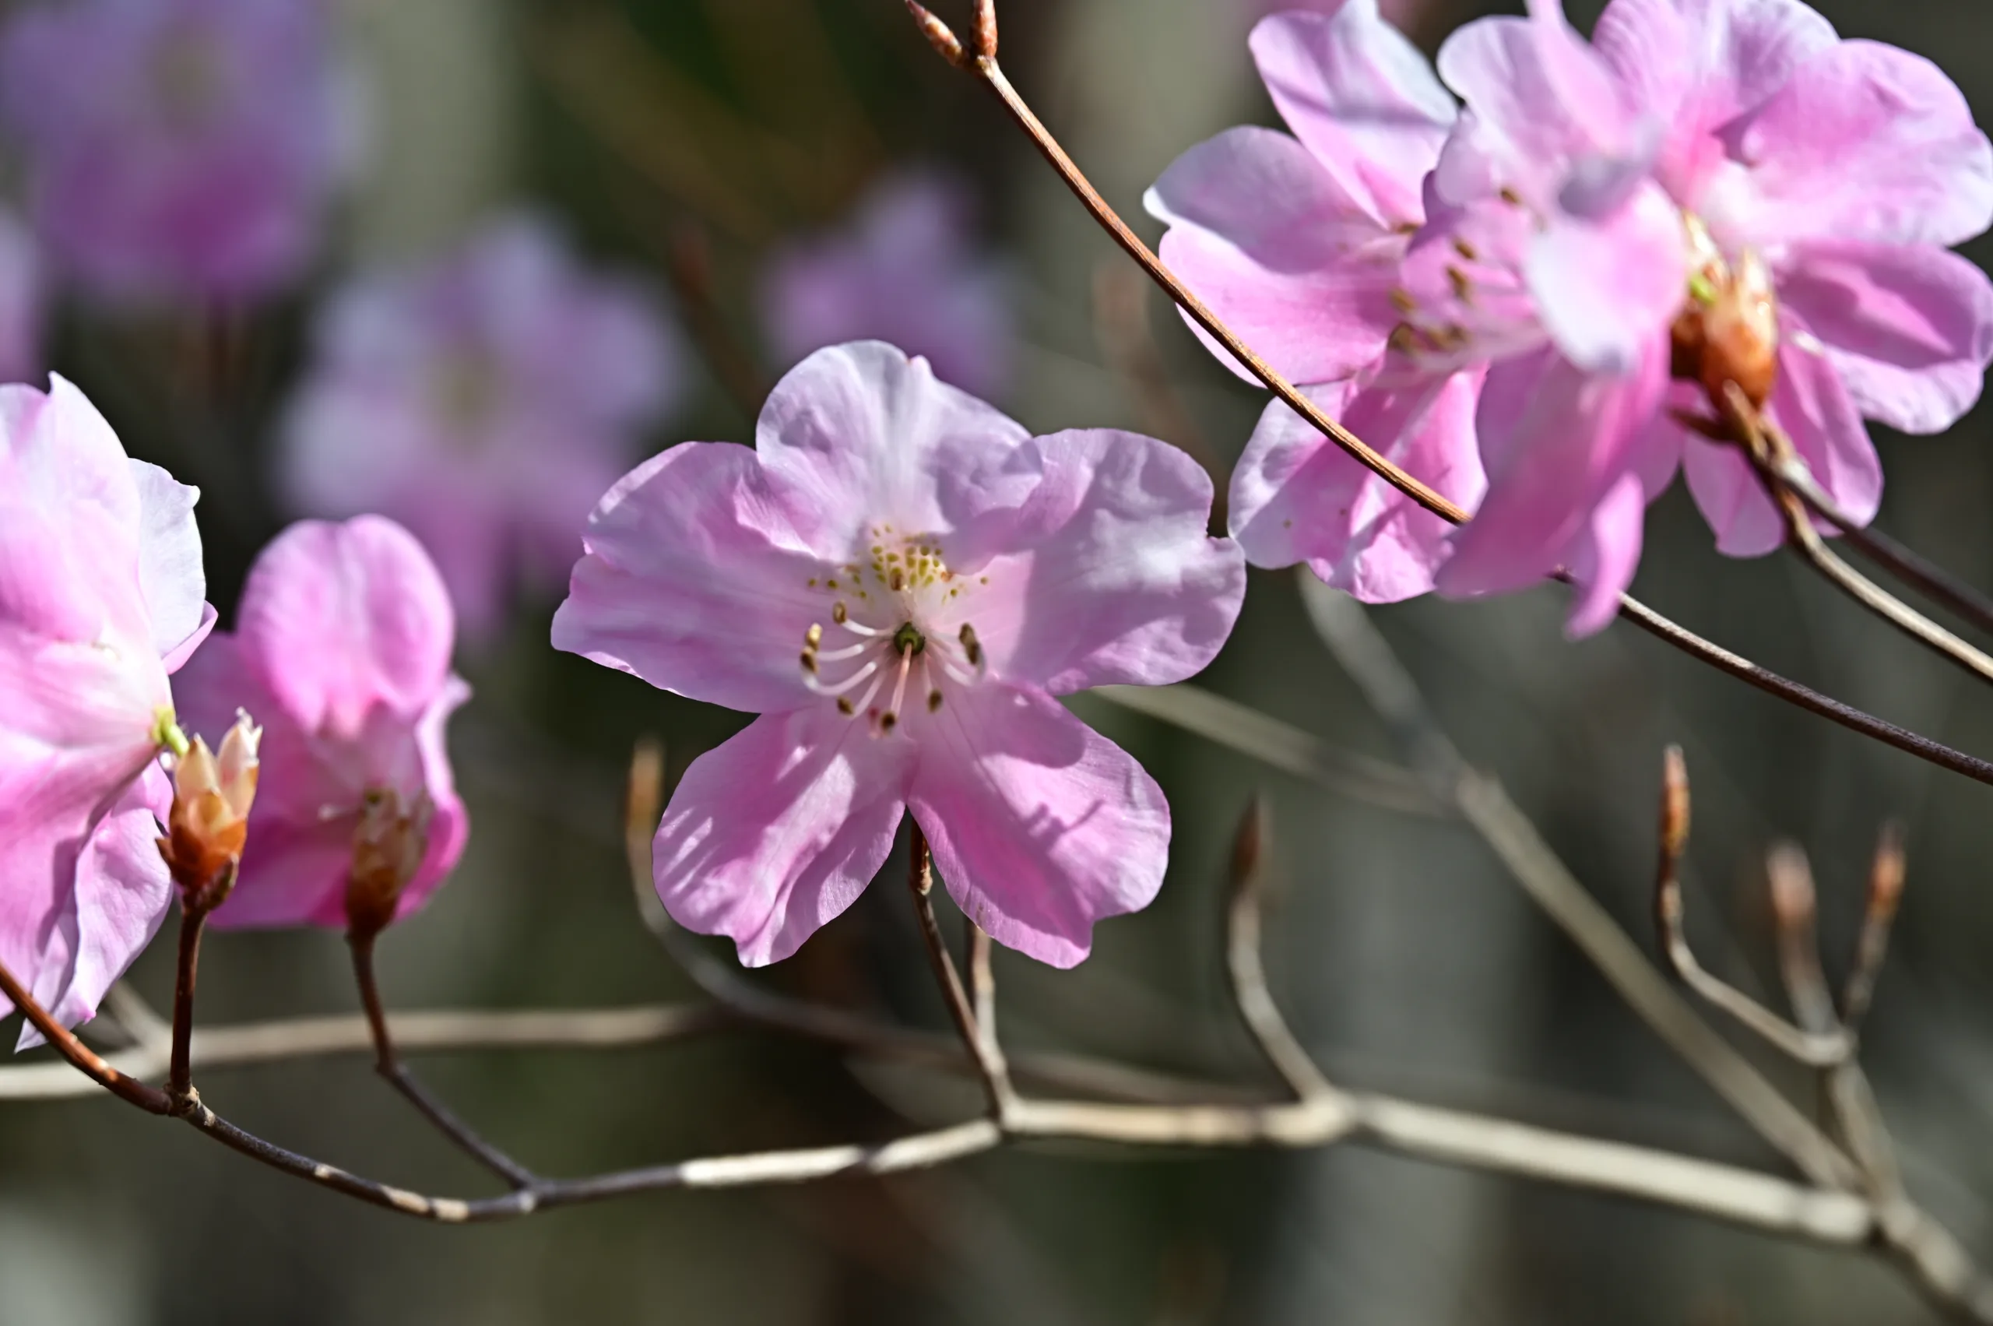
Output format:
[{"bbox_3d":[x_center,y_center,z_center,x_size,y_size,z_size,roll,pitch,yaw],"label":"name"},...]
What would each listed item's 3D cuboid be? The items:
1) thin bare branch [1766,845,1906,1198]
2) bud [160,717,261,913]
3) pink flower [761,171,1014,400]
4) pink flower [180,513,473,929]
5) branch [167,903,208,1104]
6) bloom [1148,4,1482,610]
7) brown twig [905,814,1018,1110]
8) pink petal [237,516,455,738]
[{"bbox_3d":[0.072,0.031,0.620,0.012,0.030,0.011,0,0,0],"label":"thin bare branch"},{"bbox_3d":[-0.062,0.012,0.567,0.008,0.015,0.008,7,0,0],"label":"bud"},{"bbox_3d":[-0.014,-0.048,0.950,0.034,0.035,0.028,0,0,6],"label":"pink flower"},{"bbox_3d":[-0.055,0.005,0.592,0.025,0.034,0.028,0,0,-21],"label":"pink flower"},{"bbox_3d":[-0.064,0.027,0.567,0.003,0.016,0.003,2,0,0],"label":"branch"},{"bbox_3d":[0.030,-0.028,0.575,0.034,0.047,0.024,0,0,30],"label":"bloom"},{"bbox_3d":[-0.003,0.025,0.588,0.007,0.024,0.008,-11,-3,0],"label":"brown twig"},{"bbox_3d":[-0.053,-0.003,0.582,0.018,0.018,0.008,0,0,0],"label":"pink petal"}]

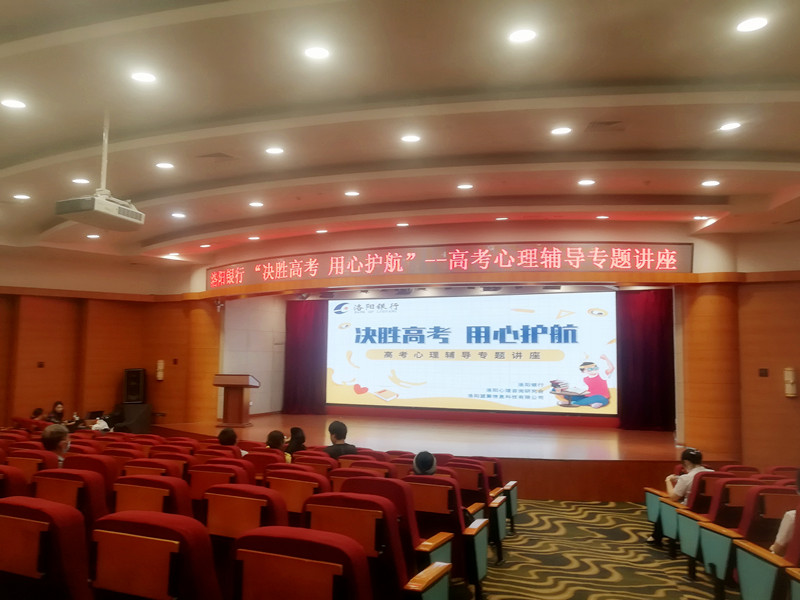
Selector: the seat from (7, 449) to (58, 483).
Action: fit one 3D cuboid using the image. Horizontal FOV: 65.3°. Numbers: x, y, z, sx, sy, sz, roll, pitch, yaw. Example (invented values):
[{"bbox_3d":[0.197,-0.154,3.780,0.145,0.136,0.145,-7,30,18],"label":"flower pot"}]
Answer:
[{"bbox_3d":[-2.685,1.663,4.910,0.570,1.030,0.680,-1,-5,19],"label":"seat"}]

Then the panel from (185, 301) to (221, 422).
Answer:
[{"bbox_3d":[-4.740,1.477,15.123,0.920,2.940,0.250,4,-7,-36],"label":"panel"}]

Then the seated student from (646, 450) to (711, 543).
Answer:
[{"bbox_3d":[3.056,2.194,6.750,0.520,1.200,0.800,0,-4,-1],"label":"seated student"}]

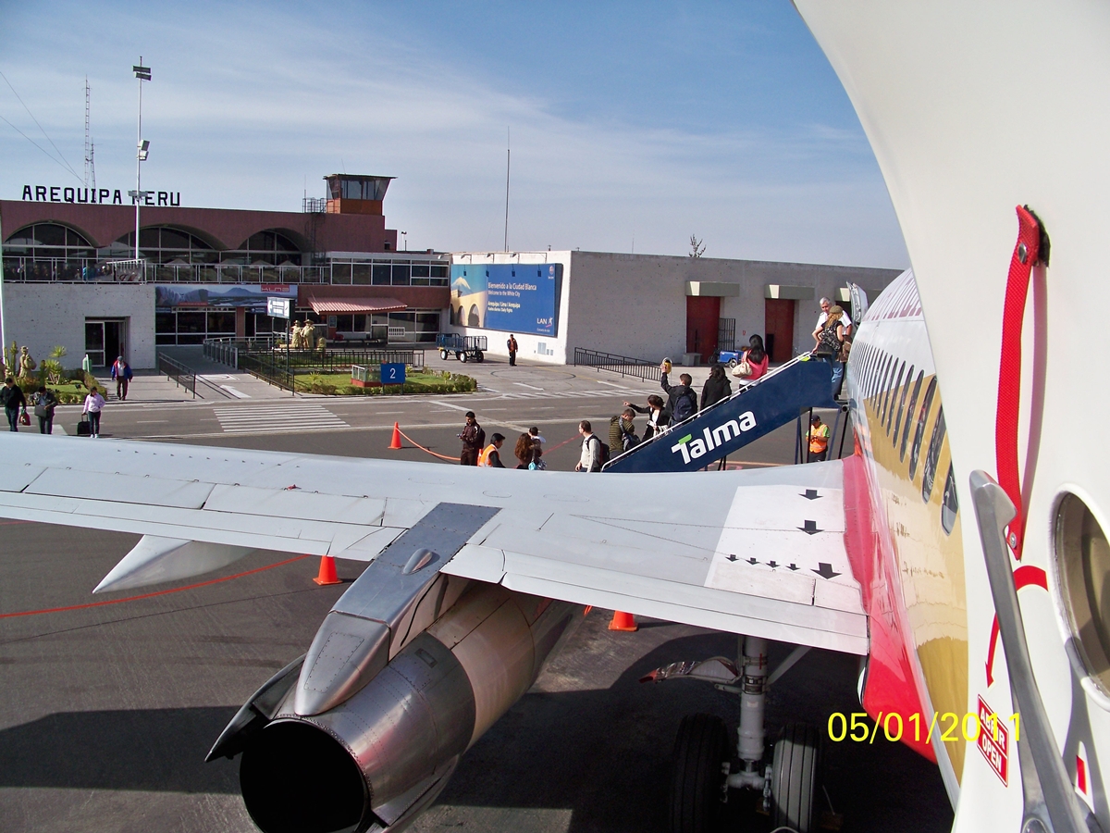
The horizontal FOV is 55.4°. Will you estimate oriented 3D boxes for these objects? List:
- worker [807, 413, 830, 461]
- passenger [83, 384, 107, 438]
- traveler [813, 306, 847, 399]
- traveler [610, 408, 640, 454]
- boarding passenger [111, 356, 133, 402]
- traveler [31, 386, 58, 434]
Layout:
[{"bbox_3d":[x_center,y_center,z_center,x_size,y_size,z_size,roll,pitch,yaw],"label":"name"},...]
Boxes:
[{"bbox_3d":[5.902,0.807,23.902,0.540,1.690,0.380,3,7,13],"label":"worker"},{"bbox_3d":[-13.843,-0.125,31.800,0.660,1.560,0.420,-1,7,-25],"label":"passenger"},{"bbox_3d":[4.491,-1.013,17.300,0.580,1.600,0.500,4,6,17],"label":"traveler"},{"bbox_3d":[1.200,0.680,18.300,0.550,1.620,0.520,0,6,-18],"label":"traveler"},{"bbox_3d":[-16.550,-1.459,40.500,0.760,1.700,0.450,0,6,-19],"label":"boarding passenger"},{"bbox_3d":[-13.997,0.000,29.100,0.580,1.660,0.450,0,7,-13],"label":"traveler"}]

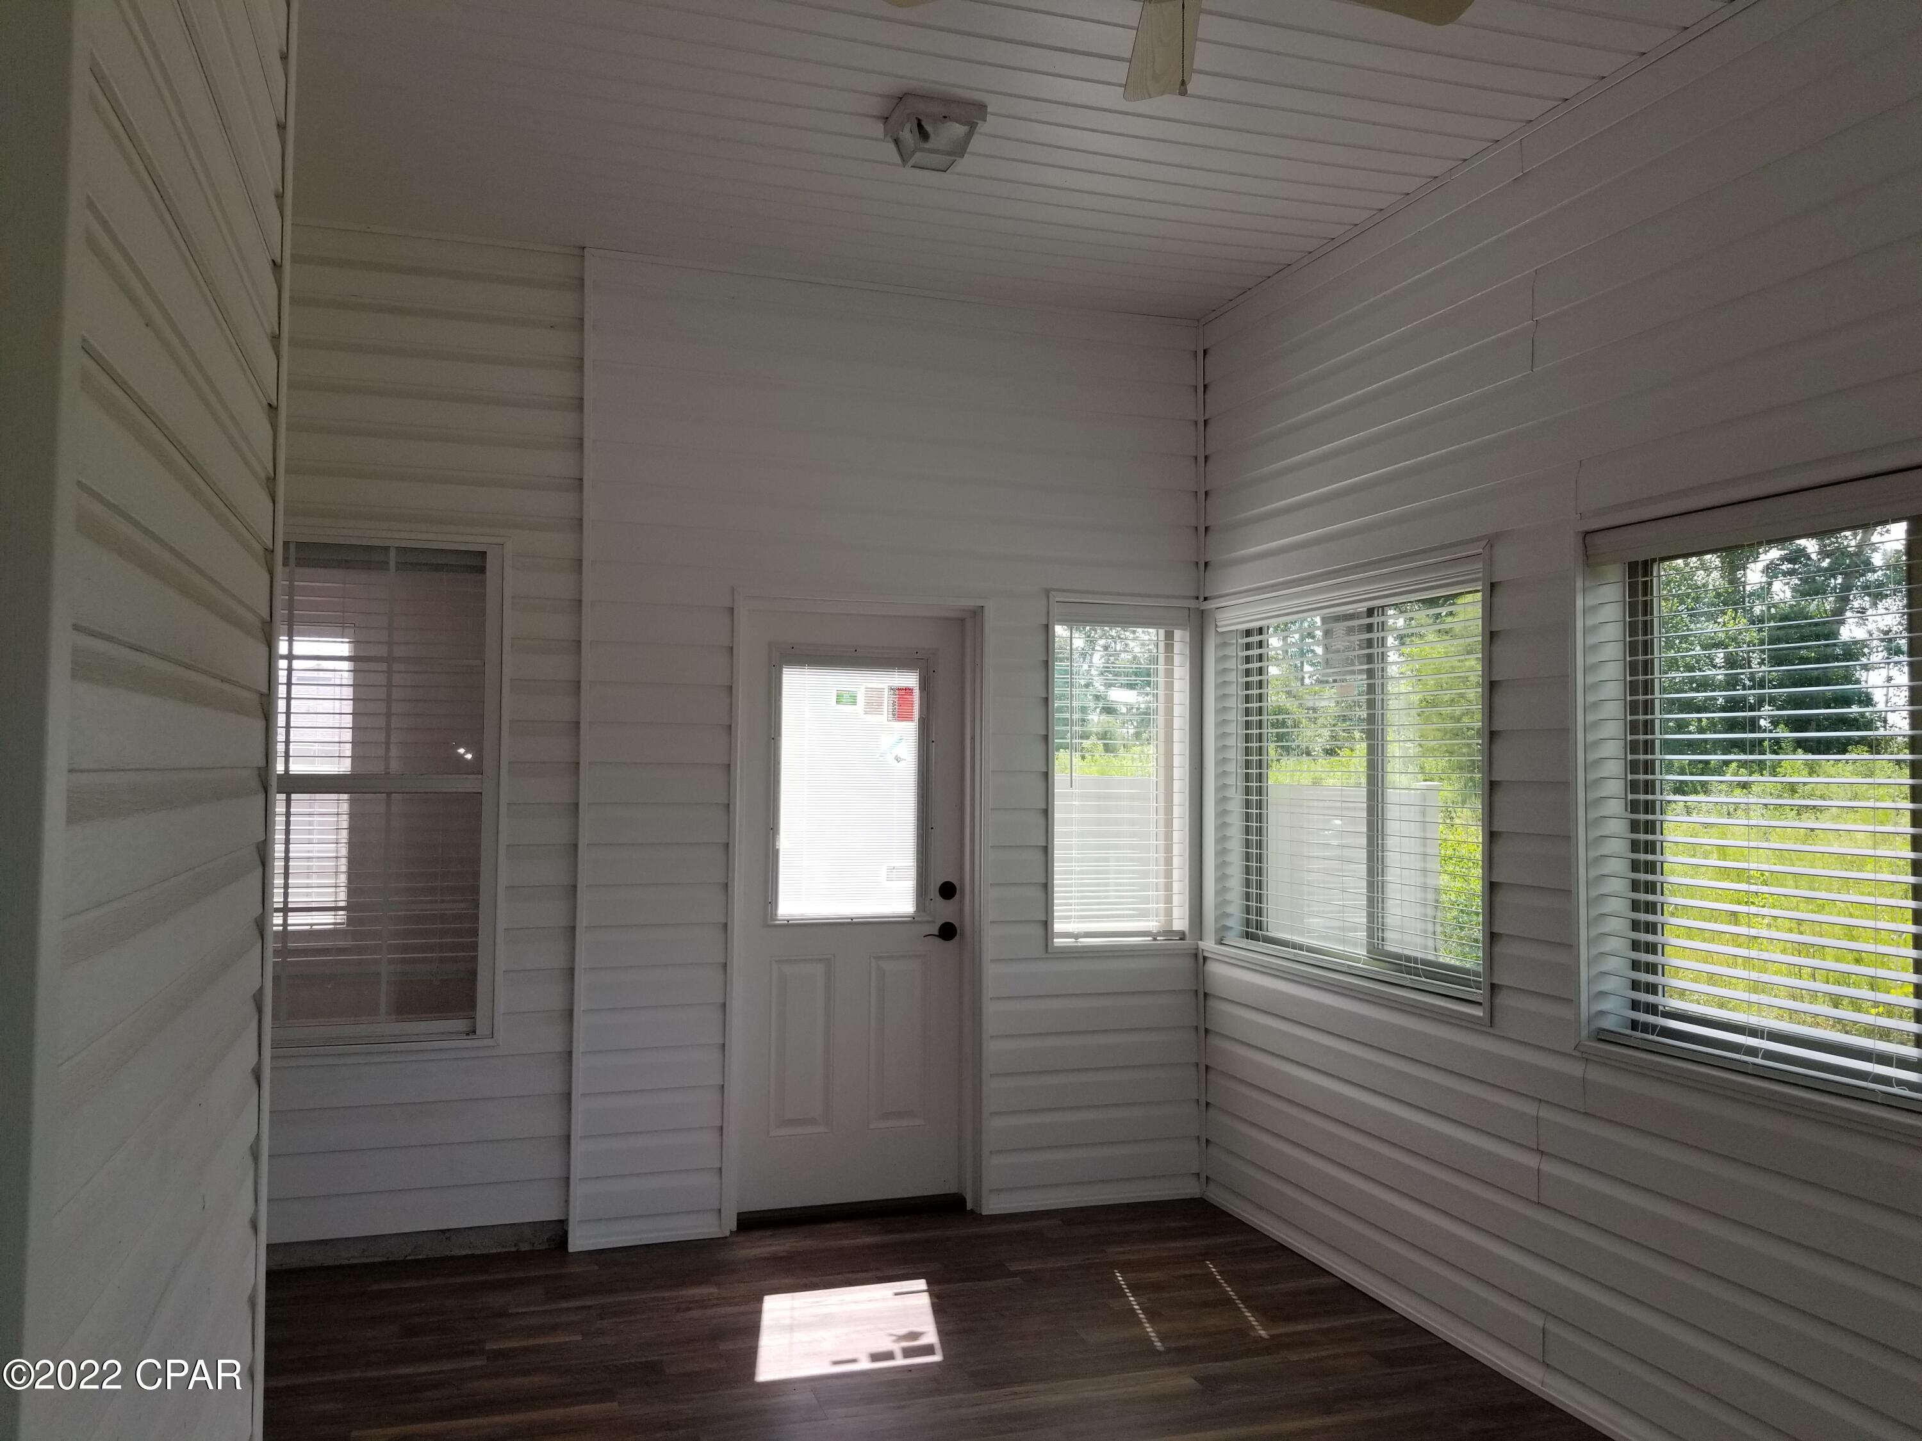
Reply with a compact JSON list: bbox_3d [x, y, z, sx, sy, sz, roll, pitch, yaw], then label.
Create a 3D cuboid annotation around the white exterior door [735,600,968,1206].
[{"bbox_3d":[-0.370,0.617,4.846,0.785,1.979,0.050,1,-2,-19],"label":"white exterior door"}]

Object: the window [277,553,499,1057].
[{"bbox_3d":[-1.870,0.208,4.334,0.918,1.521,0.080,1,-2,-19],"label":"window"}]

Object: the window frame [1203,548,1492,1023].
[{"bbox_3d":[1.143,0.180,4.452,0.100,1.254,1.529,1,-2,-19],"label":"window frame"}]

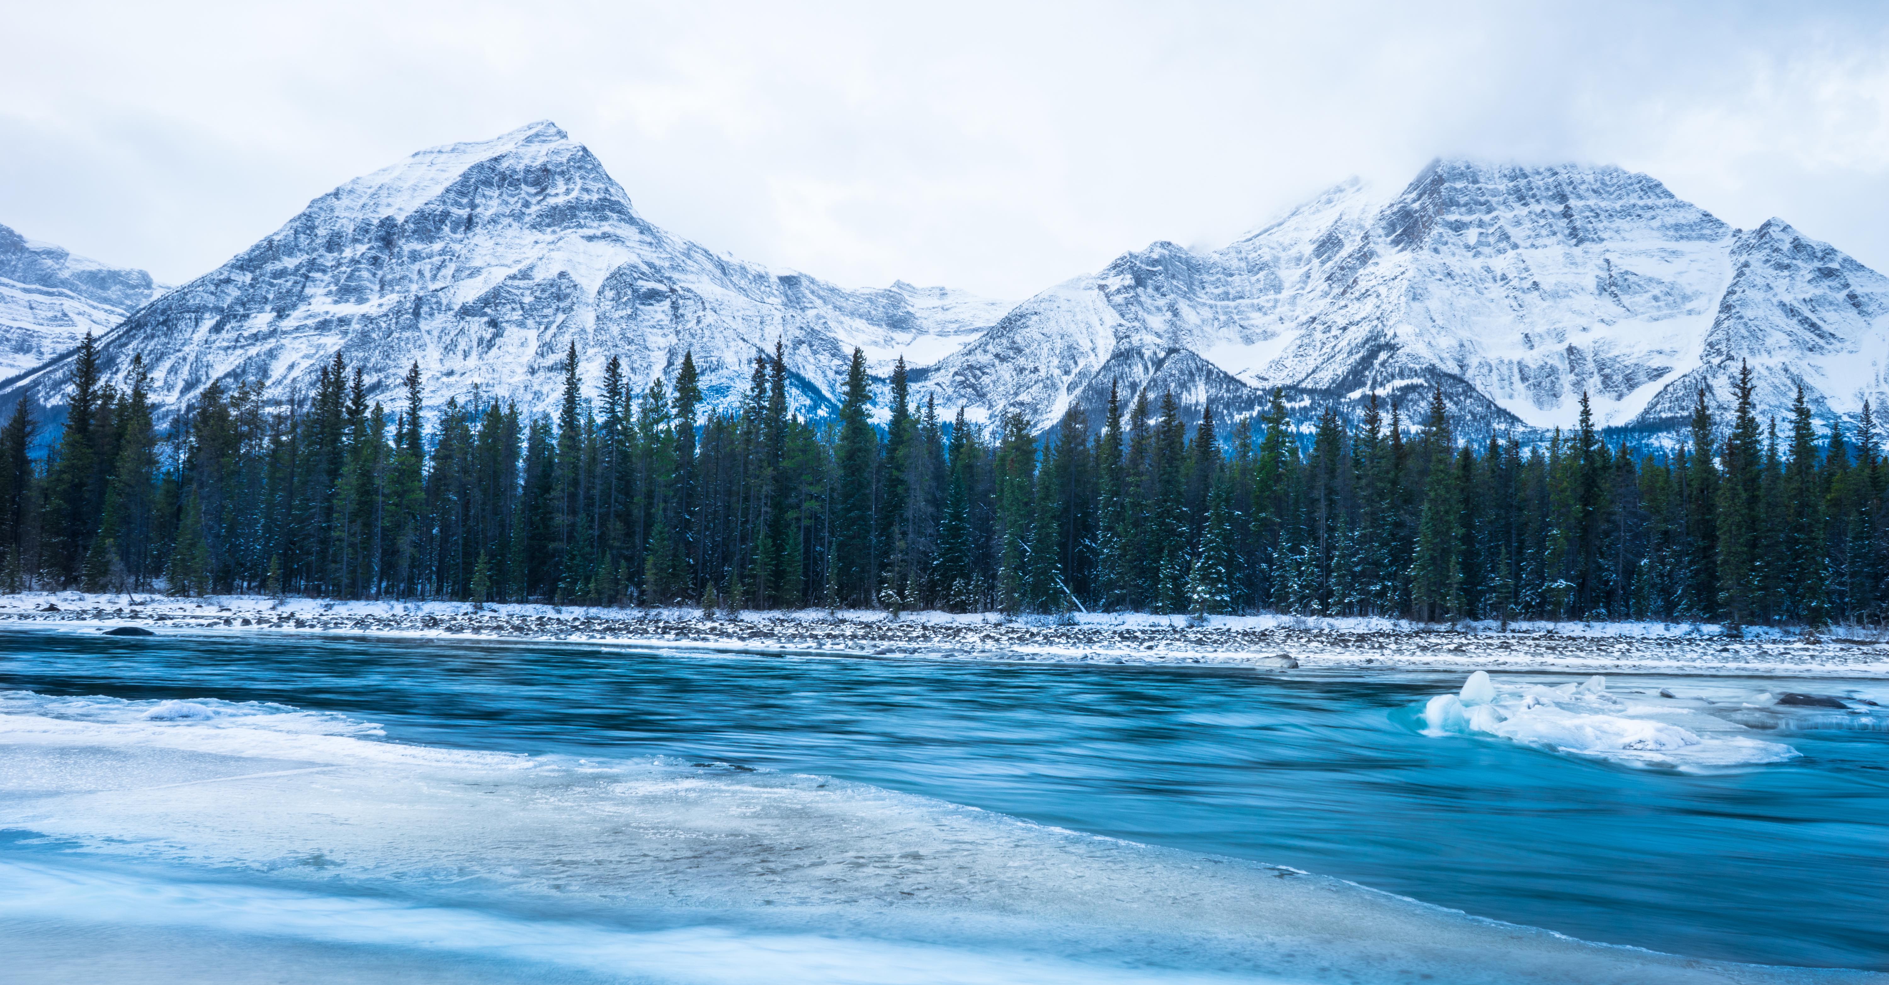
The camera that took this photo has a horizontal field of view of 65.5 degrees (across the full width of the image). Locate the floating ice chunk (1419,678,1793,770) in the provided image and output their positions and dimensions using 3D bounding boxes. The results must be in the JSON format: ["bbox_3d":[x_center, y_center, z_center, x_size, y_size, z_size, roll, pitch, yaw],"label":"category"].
[{"bbox_3d":[13.900,4.740,30.800,6.800,1.150,6.800,-1,-4,24],"label":"floating ice chunk"}]

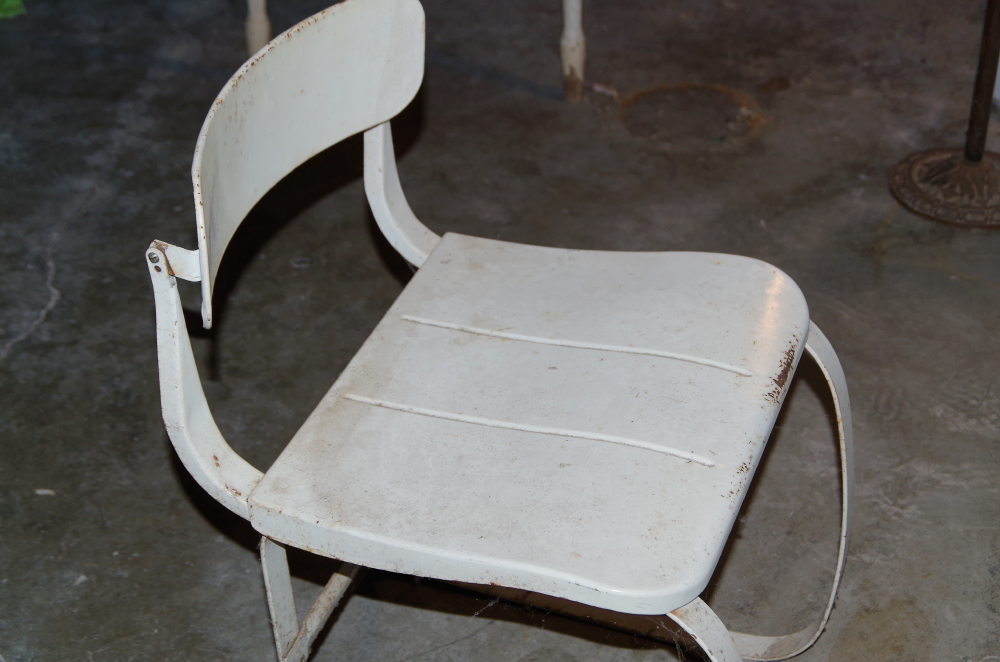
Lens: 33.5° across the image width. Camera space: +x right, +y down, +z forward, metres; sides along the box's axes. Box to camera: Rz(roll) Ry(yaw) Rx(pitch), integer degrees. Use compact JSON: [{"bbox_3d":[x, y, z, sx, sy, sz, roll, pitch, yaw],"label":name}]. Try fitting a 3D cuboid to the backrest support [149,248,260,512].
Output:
[{"bbox_3d":[-0.195,0.031,1.125,0.072,0.214,0.038,10,34,15],"label":"backrest support"}]

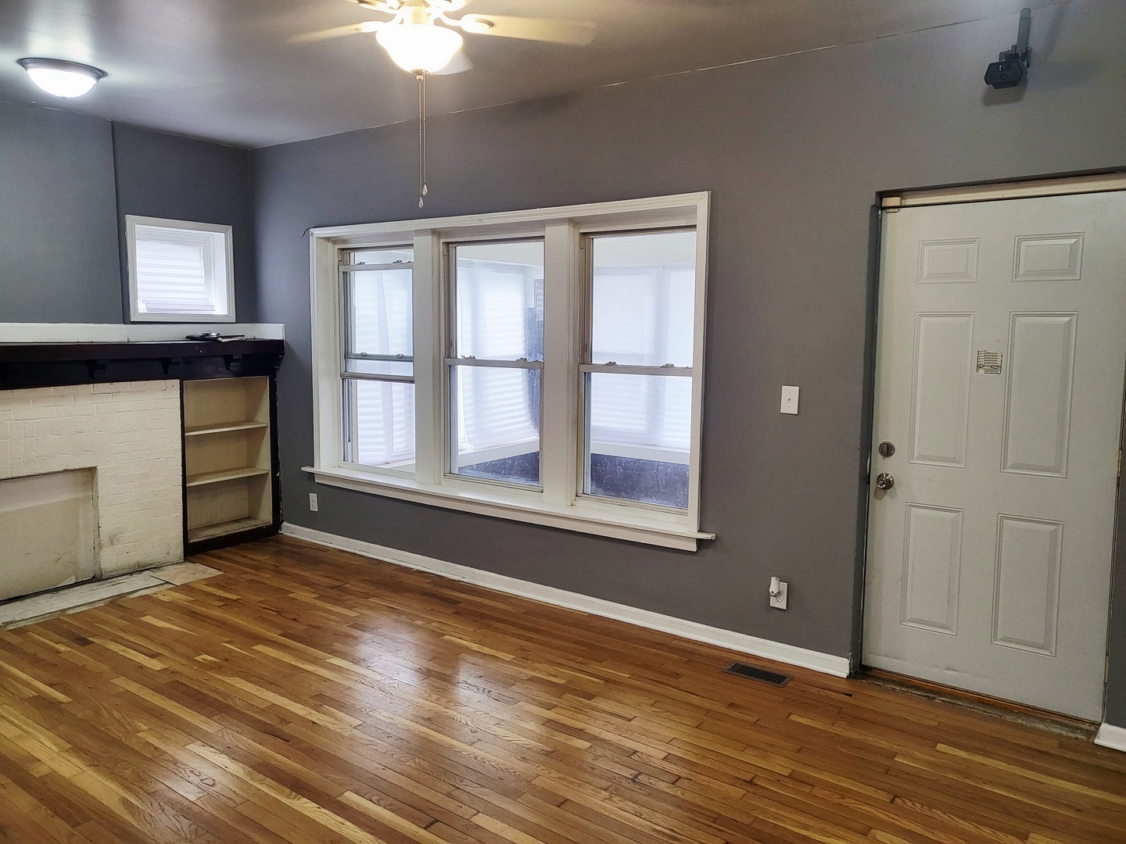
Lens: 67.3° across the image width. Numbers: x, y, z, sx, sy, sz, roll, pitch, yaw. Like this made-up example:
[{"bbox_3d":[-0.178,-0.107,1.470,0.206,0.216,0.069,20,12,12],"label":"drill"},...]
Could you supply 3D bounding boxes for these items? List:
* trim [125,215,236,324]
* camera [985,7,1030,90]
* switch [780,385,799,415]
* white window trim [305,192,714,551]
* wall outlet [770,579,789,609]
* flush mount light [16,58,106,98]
[{"bbox_3d":[-2.535,-0.993,5.606,0.130,0.657,0.735,5,8,36],"label":"trim"},{"bbox_3d":[1.623,-1.370,3.091,0.130,0.290,0.130,4,8,28],"label":"camera"},{"bbox_3d":[1.013,-0.096,3.774,0.078,0.123,0.016,5,8,36],"label":"switch"},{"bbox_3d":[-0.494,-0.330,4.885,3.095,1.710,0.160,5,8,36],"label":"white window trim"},{"bbox_3d":[0.994,0.796,3.891,0.078,0.124,0.016,5,8,36],"label":"wall outlet"},{"bbox_3d":[-2.325,-1.578,3.938,0.370,0.138,0.370,5,8,36],"label":"flush mount light"}]

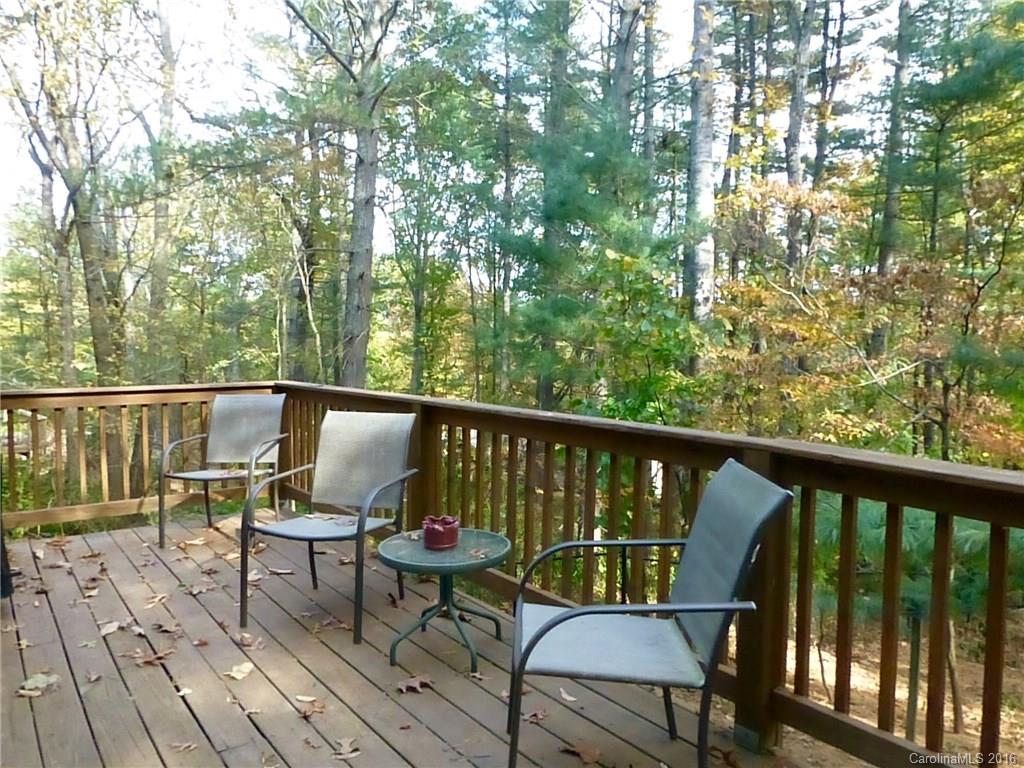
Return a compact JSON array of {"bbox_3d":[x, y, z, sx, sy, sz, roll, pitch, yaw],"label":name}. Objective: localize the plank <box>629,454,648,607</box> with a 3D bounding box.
[{"bbox_3d":[0.472,0.587,2.654,0.036,0.640,0.036,-2,4,-38],"label":"plank"}]

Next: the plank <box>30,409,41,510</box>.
[{"bbox_3d":[-2.929,0.465,4.363,0.034,0.680,0.034,-2,4,-39],"label":"plank"}]

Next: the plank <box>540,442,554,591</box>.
[{"bbox_3d":[0.158,0.561,3.057,0.036,0.640,0.036,-2,4,-38],"label":"plank"}]

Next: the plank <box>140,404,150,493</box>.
[{"bbox_3d":[-2.491,0.462,4.828,0.035,0.710,0.035,-2,4,-39],"label":"plank"}]

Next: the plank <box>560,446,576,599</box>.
[{"bbox_3d":[0.239,0.568,2.953,0.036,0.640,0.036,-2,4,-38],"label":"plank"}]

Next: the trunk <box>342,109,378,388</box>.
[{"bbox_3d":[-1.984,-1.840,9.400,0.300,4.000,0.300,4,3,0],"label":"trunk"}]

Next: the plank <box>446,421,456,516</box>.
[{"bbox_3d":[-0.311,0.545,3.684,0.035,0.710,0.035,-2,4,-39],"label":"plank"}]

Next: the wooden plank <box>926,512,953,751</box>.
[{"bbox_3d":[1.139,0.666,1.890,0.035,0.710,0.035,-2,4,-39],"label":"wooden plank"}]

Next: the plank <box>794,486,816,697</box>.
[{"bbox_3d":[0.882,0.628,2.133,0.034,0.680,0.034,-2,4,-39],"label":"plank"}]

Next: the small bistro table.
[{"bbox_3d":[-0.260,0.859,2.828,0.526,0.426,0.526,1,3,0],"label":"small bistro table"}]

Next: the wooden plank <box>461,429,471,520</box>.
[{"bbox_3d":[-0.233,0.551,3.587,0.035,0.710,0.035,-2,4,-39],"label":"wooden plank"}]

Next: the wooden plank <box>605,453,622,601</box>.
[{"bbox_3d":[0.396,0.581,2.752,0.036,0.640,0.036,-2,4,-38],"label":"wooden plank"}]

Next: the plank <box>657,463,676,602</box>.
[{"bbox_3d":[0.560,0.614,2.606,0.035,0.710,0.035,-2,4,-39],"label":"plank"}]

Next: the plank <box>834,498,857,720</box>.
[{"bbox_3d":[0.957,0.627,2.030,0.036,0.640,0.036,-2,4,-38],"label":"plank"}]

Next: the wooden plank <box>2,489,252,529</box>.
[{"bbox_3d":[-2.594,0.821,4.719,1.950,0.089,0.038,-2,4,-39],"label":"wooden plank"}]

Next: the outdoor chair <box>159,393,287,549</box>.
[{"bbox_3d":[-1.797,0.514,4.533,0.589,0.893,0.708,1,3,3],"label":"outdoor chair"}]

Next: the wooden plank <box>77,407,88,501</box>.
[{"bbox_3d":[-2.739,0.455,4.527,0.036,0.640,0.036,-2,4,-38],"label":"wooden plank"}]

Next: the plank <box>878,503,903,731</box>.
[{"bbox_3d":[1.036,0.641,1.944,0.034,0.680,0.034,-2,4,-39],"label":"plank"}]

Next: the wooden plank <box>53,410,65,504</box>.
[{"bbox_3d":[-2.881,0.474,4.514,0.035,0.710,0.035,-2,4,-39],"label":"wooden plank"}]

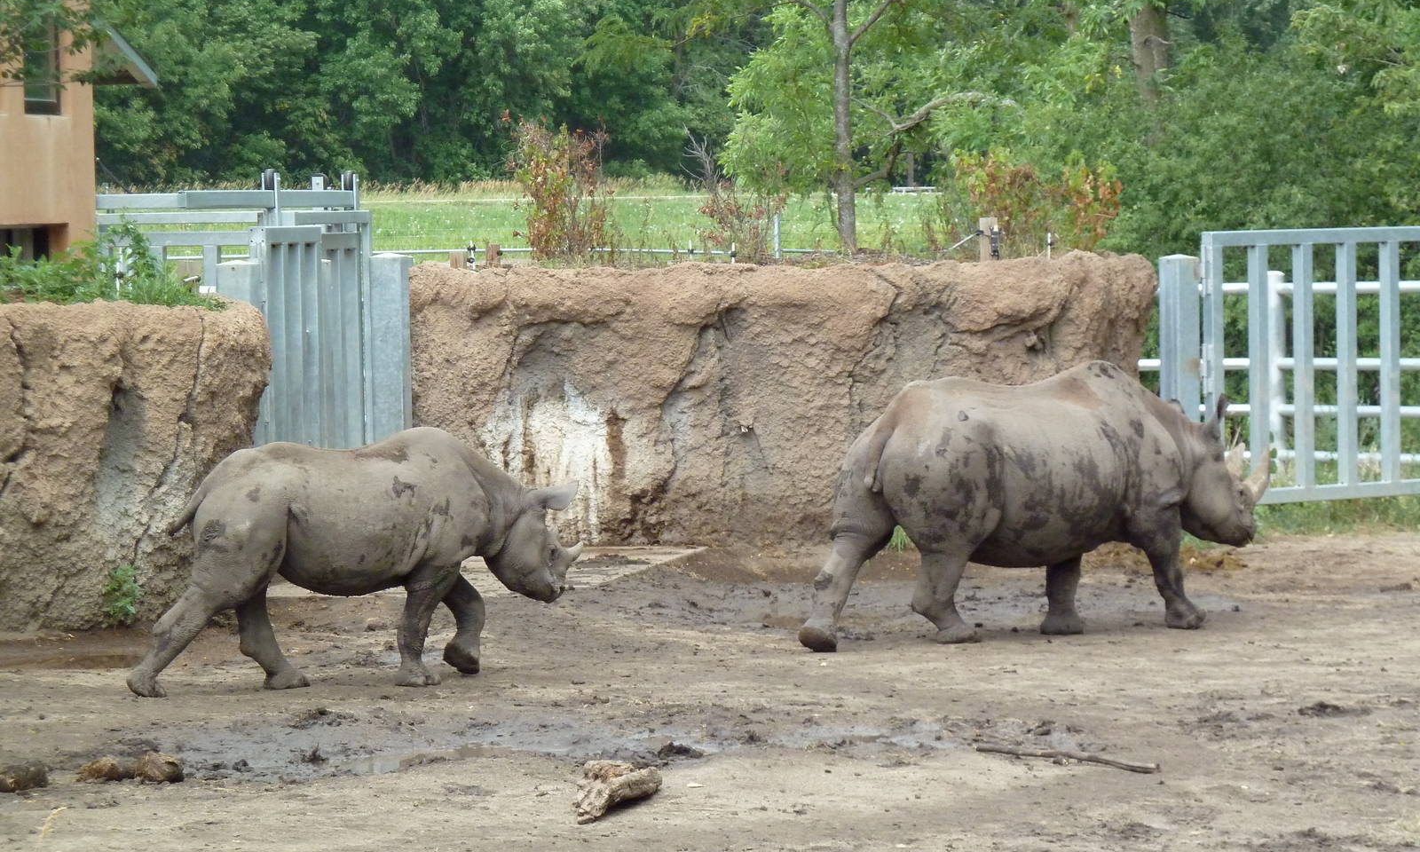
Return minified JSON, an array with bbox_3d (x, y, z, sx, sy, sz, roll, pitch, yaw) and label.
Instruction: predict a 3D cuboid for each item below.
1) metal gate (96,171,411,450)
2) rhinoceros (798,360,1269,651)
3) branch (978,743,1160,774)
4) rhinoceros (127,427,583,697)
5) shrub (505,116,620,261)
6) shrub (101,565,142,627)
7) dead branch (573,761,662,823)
[{"bbox_3d":[-2.956,-0.382,34.026,2.100,2.520,2.000,-2,3,-15],"label":"metal gate"},{"bbox_3d":[1.756,0.396,28.364,2.920,1.450,0.870,-3,4,-31],"label":"rhinoceros"},{"bbox_3d":[1.542,1.400,22.509,0.120,0.080,1.080,-3,4,-40],"label":"branch"},{"bbox_3d":[-1.755,0.655,26.221,2.380,1.270,0.680,-2,3,-16],"label":"rhinoceros"},{"bbox_3d":[-1.026,-1.648,36.163,0.780,1.020,0.720,-1,3,0],"label":"shrub"},{"bbox_3d":[-3.316,0.950,29.491,0.230,0.340,0.200,-1,3,0],"label":"shrub"},{"bbox_3d":[-0.362,1.459,21.309,0.340,0.150,0.800,0,3,10],"label":"dead branch"}]

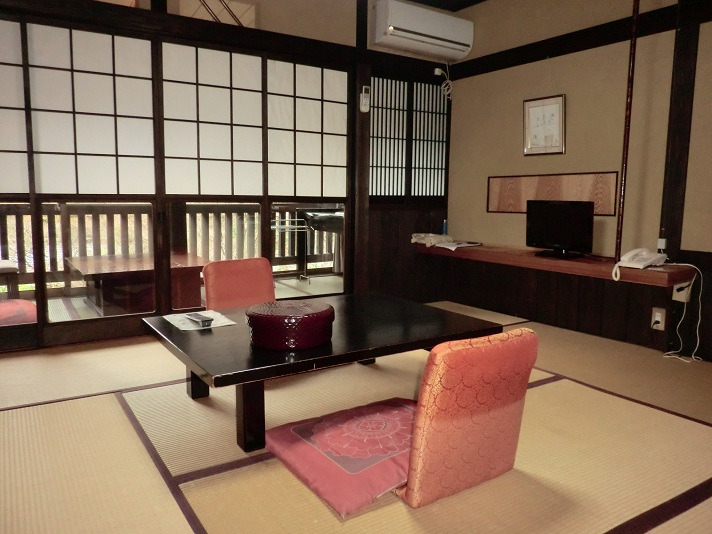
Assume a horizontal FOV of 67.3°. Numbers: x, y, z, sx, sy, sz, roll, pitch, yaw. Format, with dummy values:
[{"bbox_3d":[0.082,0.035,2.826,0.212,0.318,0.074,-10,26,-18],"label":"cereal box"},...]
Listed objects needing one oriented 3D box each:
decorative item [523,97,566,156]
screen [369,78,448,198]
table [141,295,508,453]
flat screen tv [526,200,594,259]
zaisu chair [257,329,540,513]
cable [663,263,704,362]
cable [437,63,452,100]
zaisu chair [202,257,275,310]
[{"bbox_3d":[1.254,-0.945,3.578,0.027,0.379,0.336,-4,9,-33],"label":"decorative item"},{"bbox_3d":[0.430,-0.972,4.108,0.764,0.863,0.042,-4,9,-33],"label":"screen"},{"bbox_3d":[-0.142,0.390,2.232,1.222,0.320,0.851,-4,9,-33],"label":"table"},{"bbox_3d":[1.243,-0.233,3.269,0.183,0.331,0.473,-4,9,-33],"label":"flat screen tv"},{"bbox_3d":[0.111,0.386,1.685,0.614,0.473,0.689,-4,9,-33],"label":"zaisu chair"},{"bbox_3d":[1.759,0.237,2.886,0.124,0.510,0.228,-4,9,-33],"label":"cable"},{"bbox_3d":[0.710,-1.461,4.186,0.162,0.278,0.058,-4,9,-33],"label":"cable"},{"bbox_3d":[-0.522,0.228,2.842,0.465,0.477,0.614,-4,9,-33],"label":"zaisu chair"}]

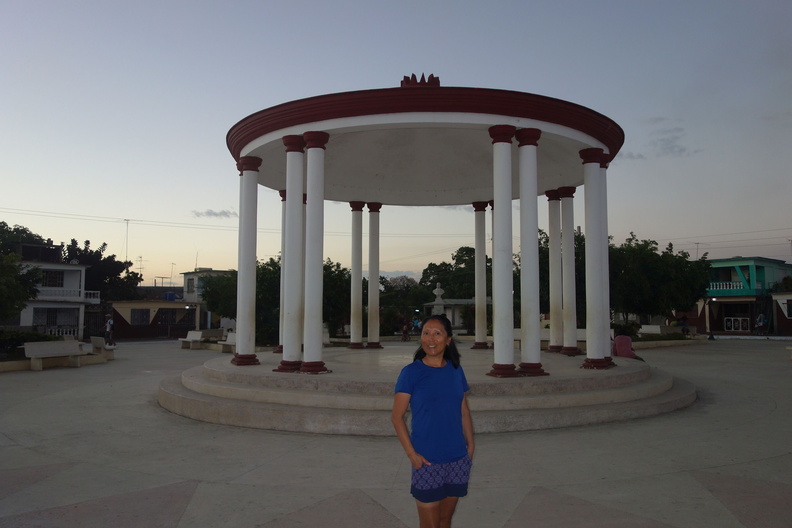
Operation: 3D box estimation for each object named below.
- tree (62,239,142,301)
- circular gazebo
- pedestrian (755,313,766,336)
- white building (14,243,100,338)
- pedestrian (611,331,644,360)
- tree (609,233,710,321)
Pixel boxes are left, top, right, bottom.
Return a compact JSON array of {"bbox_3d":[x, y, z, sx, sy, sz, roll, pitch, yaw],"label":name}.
[{"bbox_3d":[-23.856,1.850,49.999,7.000,7.600,6.500,0,-4,0],"label":"tree"},{"bbox_3d":[0.615,-1.110,13.579,8.400,6.300,8.400,0,-4,0],"label":"circular gazebo"},{"bbox_3d":[25.431,4.184,42.811,0.400,1.620,0.500,4,-6,-41],"label":"pedestrian"},{"bbox_3d":[-23.405,1.783,40.577,6.500,6.400,5.600,-4,-6,44],"label":"white building"},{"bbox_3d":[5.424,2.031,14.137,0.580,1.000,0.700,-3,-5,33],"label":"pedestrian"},{"bbox_3d":[13.906,1.313,32.999,5.900,5.700,5.500,0,-4,0],"label":"tree"}]

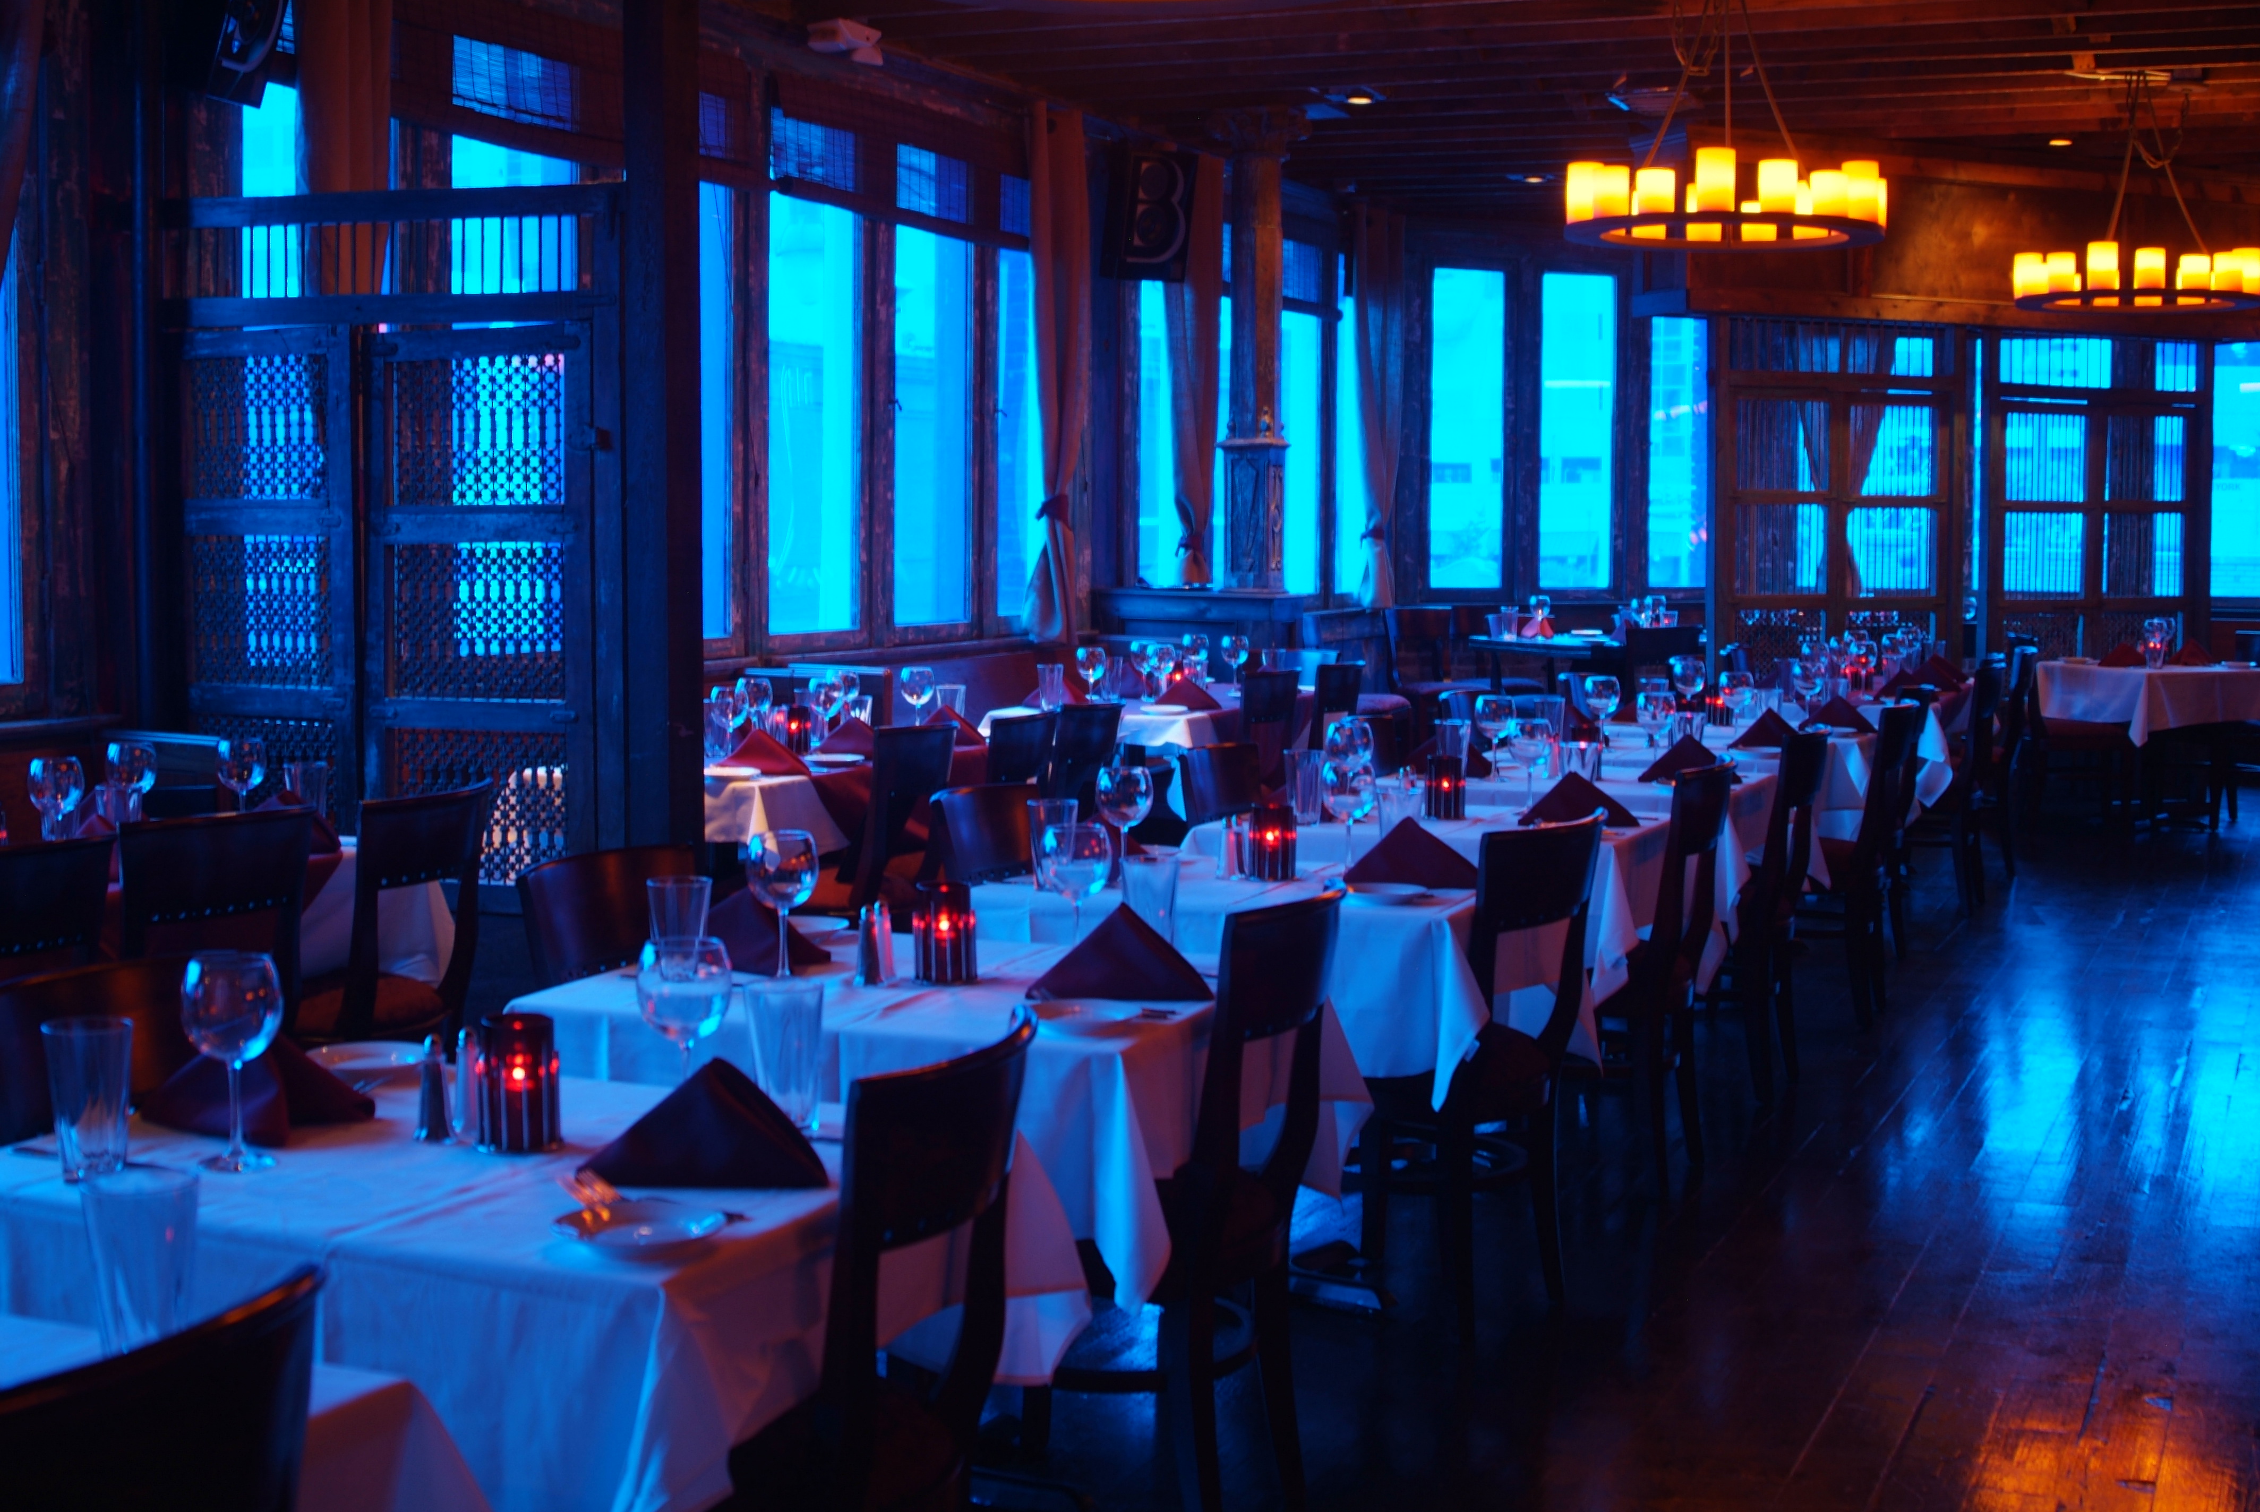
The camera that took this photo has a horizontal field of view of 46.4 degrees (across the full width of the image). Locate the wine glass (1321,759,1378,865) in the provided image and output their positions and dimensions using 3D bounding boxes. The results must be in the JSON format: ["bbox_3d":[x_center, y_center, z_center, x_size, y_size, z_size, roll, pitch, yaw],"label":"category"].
[{"bbox_3d":[0.396,0.107,4.778,0.099,0.211,0.099,0,5,0],"label":"wine glass"}]

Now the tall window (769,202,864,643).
[{"bbox_3d":[-1.210,-1.278,9.968,0.080,1.638,0.723,3,5,24],"label":"tall window"}]

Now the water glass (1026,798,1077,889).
[{"bbox_3d":[-0.132,0.151,4.483,0.084,0.147,0.084,1,5,0],"label":"water glass"}]

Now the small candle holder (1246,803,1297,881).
[{"bbox_3d":[0.269,0.161,4.985,0.093,0.132,0.093,1,5,3],"label":"small candle holder"}]

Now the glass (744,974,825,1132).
[{"bbox_3d":[-0.377,0.333,2.924,0.089,0.157,0.089,0,5,0],"label":"glass"}]

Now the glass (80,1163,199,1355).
[{"bbox_3d":[-0.734,0.382,1.963,0.090,0.150,0.090,2,5,25],"label":"glass"}]

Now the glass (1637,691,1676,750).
[{"bbox_3d":[1.322,-0.054,6.629,0.099,0.211,0.099,2,5,25],"label":"glass"}]

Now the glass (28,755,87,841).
[{"bbox_3d":[-1.914,0.112,4.719,0.099,0.211,0.099,2,5,25],"label":"glass"}]

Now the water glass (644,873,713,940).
[{"bbox_3d":[-0.647,0.259,3.796,0.092,0.157,0.092,2,5,25],"label":"water glass"}]

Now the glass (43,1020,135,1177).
[{"bbox_3d":[-1.063,0.353,2.704,0.092,0.155,0.092,2,5,25],"label":"glass"}]

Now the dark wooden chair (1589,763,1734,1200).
[{"bbox_3d":[0.993,0.451,5.678,0.520,0.870,0.430,2,5,25],"label":"dark wooden chair"}]

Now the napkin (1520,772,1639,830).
[{"bbox_3d":[1.032,0.092,5.955,0.275,0.122,0.160,3,6,30],"label":"napkin"}]

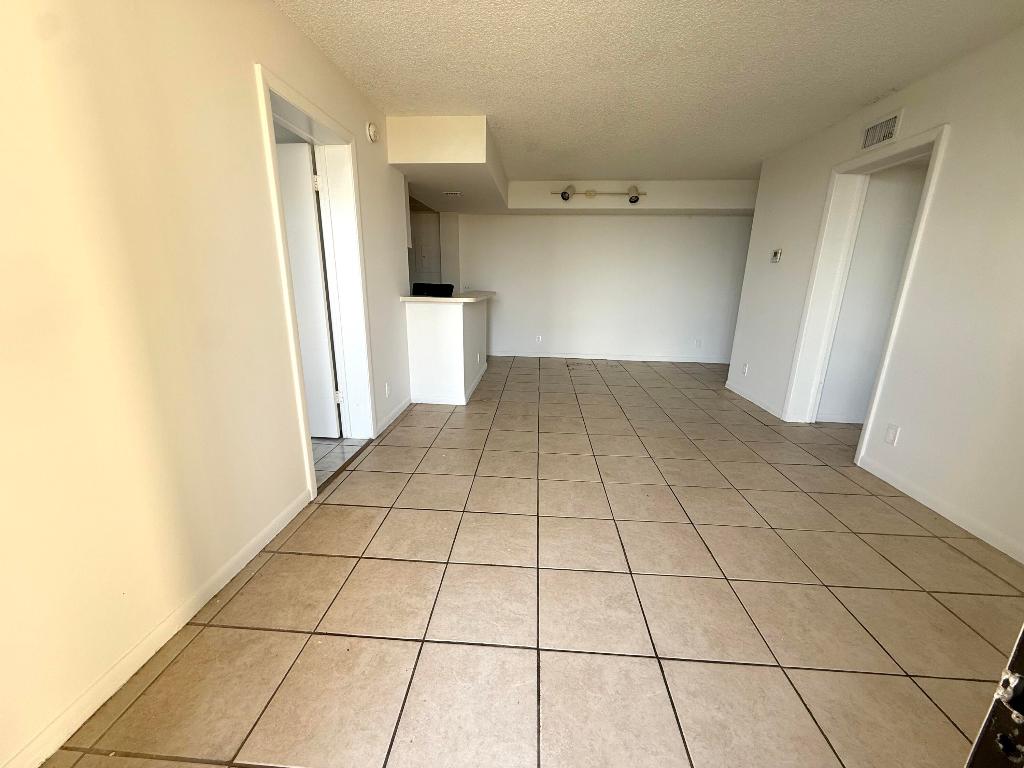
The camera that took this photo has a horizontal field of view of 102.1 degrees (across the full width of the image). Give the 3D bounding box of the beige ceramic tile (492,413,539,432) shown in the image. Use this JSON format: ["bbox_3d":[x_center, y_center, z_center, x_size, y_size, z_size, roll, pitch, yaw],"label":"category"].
[{"bbox_3d":[0.038,0.344,3.615,0.399,0.012,0.402,2,15,3],"label":"beige ceramic tile"}]

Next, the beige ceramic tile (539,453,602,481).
[{"bbox_3d":[0.390,0.572,2.817,0.402,0.010,0.402,2,15,3],"label":"beige ceramic tile"}]

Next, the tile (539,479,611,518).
[{"bbox_3d":[0.362,0.672,2.412,0.399,0.012,0.402,2,15,3],"label":"tile"}]

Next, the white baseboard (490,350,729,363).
[{"bbox_3d":[1.446,-0.402,6.359,3.771,0.083,0.015,2,15,3],"label":"white baseboard"}]

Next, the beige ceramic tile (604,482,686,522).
[{"bbox_3d":[0.771,0.691,2.400,0.402,0.010,0.402,2,15,3],"label":"beige ceramic tile"}]

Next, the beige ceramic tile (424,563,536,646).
[{"bbox_3d":[-0.095,0.871,1.654,0.402,0.012,0.402,2,15,3],"label":"beige ceramic tile"}]

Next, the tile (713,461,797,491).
[{"bbox_3d":[1.611,0.615,2.747,0.402,0.010,0.402,2,15,3],"label":"tile"}]

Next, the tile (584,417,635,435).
[{"bbox_3d":[0.850,0.372,3.579,0.403,0.012,0.403,2,15,3],"label":"tile"}]

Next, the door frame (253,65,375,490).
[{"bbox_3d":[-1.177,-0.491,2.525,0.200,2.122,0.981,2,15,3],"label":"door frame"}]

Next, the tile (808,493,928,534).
[{"bbox_3d":[1.992,0.733,2.329,0.403,0.012,0.403,2,15,3],"label":"tile"}]

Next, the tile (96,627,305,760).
[{"bbox_3d":[-0.930,0.946,1.304,0.402,0.012,0.402,2,15,3],"label":"tile"}]

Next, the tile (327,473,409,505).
[{"bbox_3d":[-0.852,0.633,2.491,0.402,0.012,0.402,2,15,3],"label":"tile"}]

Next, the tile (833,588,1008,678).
[{"bbox_3d":[1.525,0.927,1.559,0.402,0.012,0.402,2,15,3],"label":"tile"}]

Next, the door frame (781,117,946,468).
[{"bbox_3d":[2.602,-0.557,3.086,0.272,2.109,0.965,2,15,3],"label":"door frame"}]

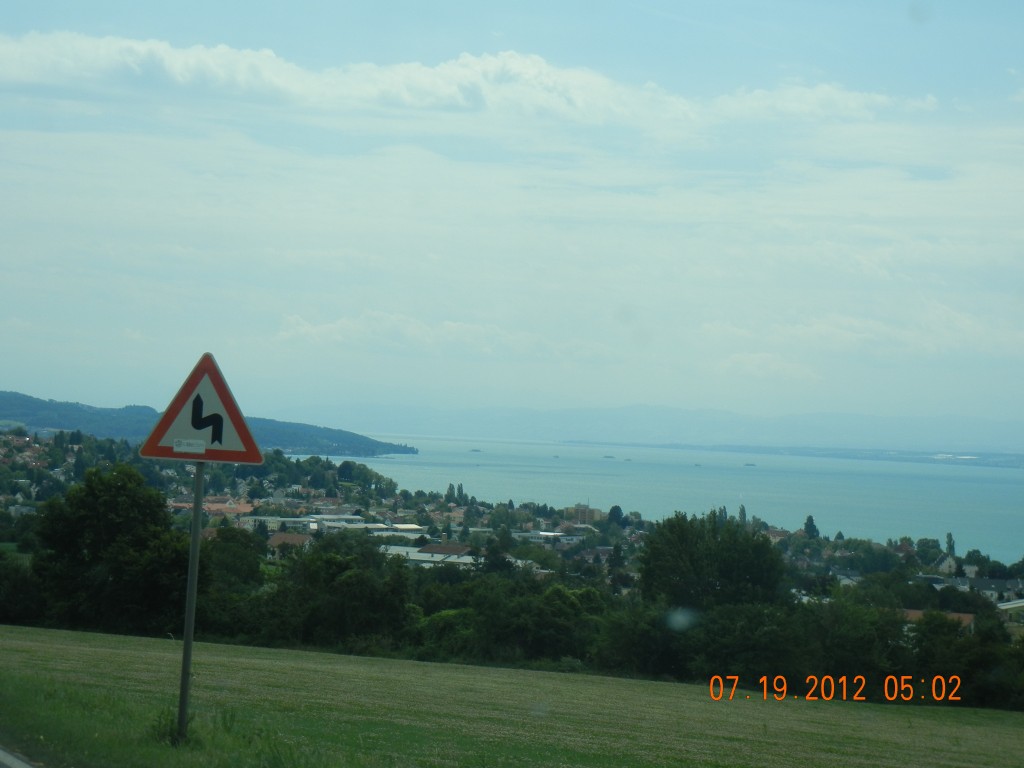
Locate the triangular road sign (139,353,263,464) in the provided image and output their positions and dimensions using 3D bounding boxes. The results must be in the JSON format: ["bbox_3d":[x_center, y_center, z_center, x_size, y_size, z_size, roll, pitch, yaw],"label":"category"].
[{"bbox_3d":[-2.210,0.166,18.960,0.900,0.790,0.030,4,-1,-7],"label":"triangular road sign"}]

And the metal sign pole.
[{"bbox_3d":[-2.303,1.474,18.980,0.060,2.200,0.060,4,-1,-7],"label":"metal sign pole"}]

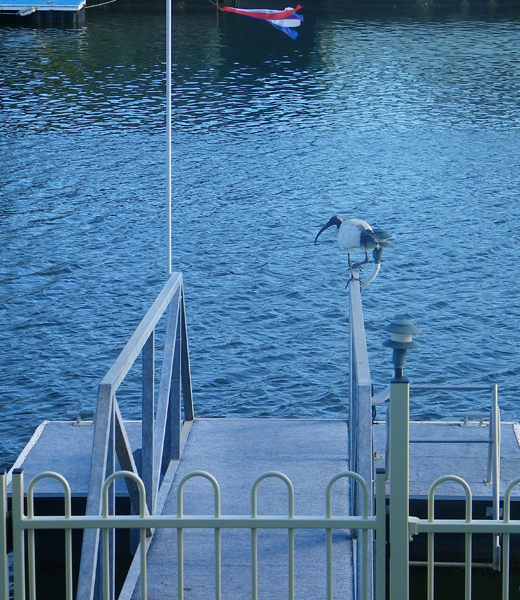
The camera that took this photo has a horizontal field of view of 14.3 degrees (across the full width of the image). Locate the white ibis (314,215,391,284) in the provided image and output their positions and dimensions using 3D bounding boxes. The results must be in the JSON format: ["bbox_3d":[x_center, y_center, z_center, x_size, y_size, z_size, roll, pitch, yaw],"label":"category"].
[{"bbox_3d":[0.504,-0.279,11.850,0.480,0.380,0.190,7,12,36],"label":"white ibis"}]

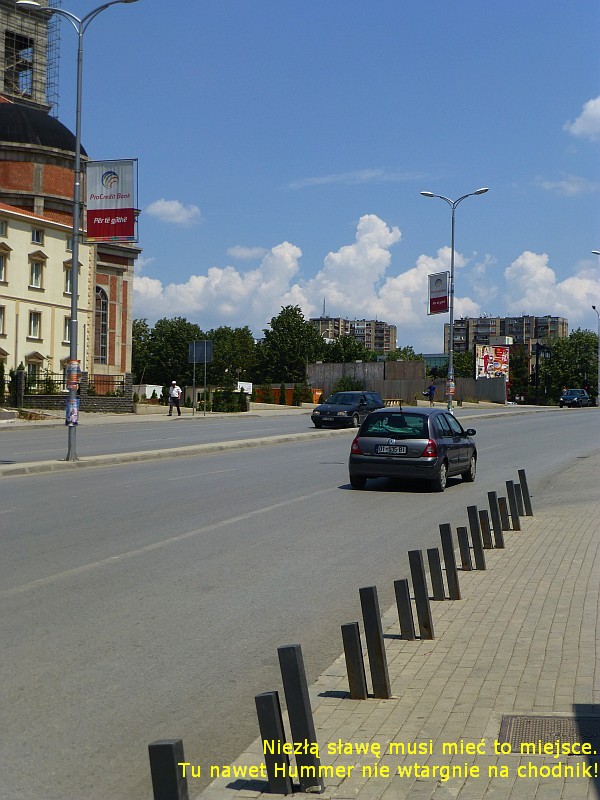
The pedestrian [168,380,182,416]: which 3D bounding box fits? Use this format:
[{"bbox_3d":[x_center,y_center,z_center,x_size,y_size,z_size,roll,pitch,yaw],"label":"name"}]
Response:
[{"bbox_3d":[-6.245,-0.060,62.500,0.580,1.750,0.500,-1,-3,38],"label":"pedestrian"}]

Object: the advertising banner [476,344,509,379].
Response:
[{"bbox_3d":[16.368,-3.111,106.612,4.000,3.000,0.300,3,-3,-37],"label":"advertising banner"}]

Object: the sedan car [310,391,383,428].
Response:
[{"bbox_3d":[2.040,0.400,51.400,1.700,1.460,4.560,1,0,23],"label":"sedan car"}]

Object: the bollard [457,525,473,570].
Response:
[{"bbox_3d":[1.538,1.384,11.645,0.082,0.400,0.082,-9,-3,15],"label":"bollard"}]

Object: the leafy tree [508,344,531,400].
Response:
[{"bbox_3d":[18.033,-2.187,103.000,2.400,4.900,2.400,0,-3,14],"label":"leafy tree"}]

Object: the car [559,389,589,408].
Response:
[{"bbox_3d":[21.665,-0.103,98.500,1.690,1.420,4.200,1,0,23],"label":"car"}]

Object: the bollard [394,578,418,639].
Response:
[{"bbox_3d":[0.703,1.410,8.400,0.080,0.410,0.080,-7,0,14],"label":"bollard"}]

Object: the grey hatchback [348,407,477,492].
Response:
[{"bbox_3d":[2.183,0.852,22.870,1.660,1.420,3.800,1,0,20],"label":"grey hatchback"}]

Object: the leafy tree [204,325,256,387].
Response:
[{"bbox_3d":[-4.566,-2.333,82.000,3.548,5.256,3.800,1,-2,0],"label":"leafy tree"}]

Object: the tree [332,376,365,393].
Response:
[{"bbox_3d":[3.000,-0.625,78.000,2.100,1.700,1.900,0,-3,14],"label":"tree"}]

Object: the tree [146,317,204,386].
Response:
[{"bbox_3d":[-8.978,-2.993,90.000,4.400,6.200,4.400,0,-3,14],"label":"tree"}]

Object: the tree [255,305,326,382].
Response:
[{"bbox_3d":[-0.685,-3.425,90.000,5.200,7.000,5.100,1,-3,0],"label":"tree"}]

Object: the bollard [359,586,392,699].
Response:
[{"bbox_3d":[0.414,1.327,6.845,0.082,0.600,0.082,-9,-3,15],"label":"bollard"}]

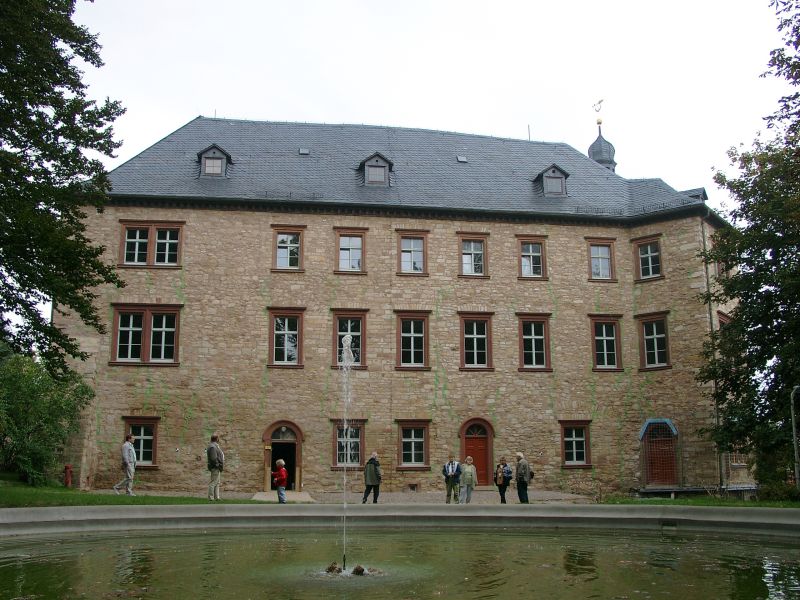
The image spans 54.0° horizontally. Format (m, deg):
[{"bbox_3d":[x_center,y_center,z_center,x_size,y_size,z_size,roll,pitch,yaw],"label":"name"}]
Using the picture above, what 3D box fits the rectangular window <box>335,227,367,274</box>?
[{"bbox_3d":[-2.069,-2.064,33.330,1.507,2.078,0.300,2,-12,-8],"label":"rectangular window"}]

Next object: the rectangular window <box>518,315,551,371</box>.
[{"bbox_3d":[5.844,1.839,34.193,1.642,2.552,0.250,2,-12,-8],"label":"rectangular window"}]

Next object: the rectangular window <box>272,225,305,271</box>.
[{"bbox_3d":[-4.738,-2.195,33.558,1.479,2.099,0.250,2,-12,-8],"label":"rectangular window"}]

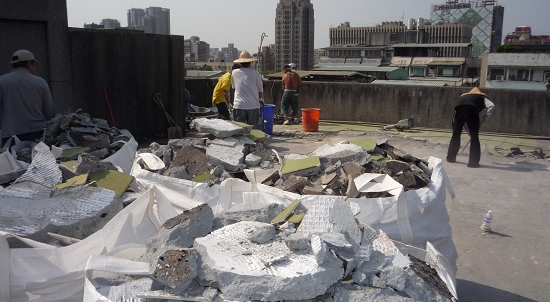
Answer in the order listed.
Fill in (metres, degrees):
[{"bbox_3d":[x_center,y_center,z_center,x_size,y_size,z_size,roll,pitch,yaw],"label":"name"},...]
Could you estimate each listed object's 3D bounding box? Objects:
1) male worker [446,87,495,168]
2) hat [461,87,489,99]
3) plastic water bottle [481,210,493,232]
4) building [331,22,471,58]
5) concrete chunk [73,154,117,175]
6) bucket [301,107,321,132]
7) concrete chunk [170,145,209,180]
[{"bbox_3d":[3.279,-0.440,7.992,0.600,1.250,0.680,6,12,31],"label":"male worker"},{"bbox_3d":[3.148,-0.897,7.500,0.430,0.160,0.430,0,-2,0],"label":"hat"},{"bbox_3d":[2.101,0.679,4.698,0.068,0.215,0.068,4,9,-1],"label":"plastic water bottle"},{"bbox_3d":[47.506,-28.965,178.597,48.000,34.000,22.000,6,12,29],"label":"building"},{"bbox_3d":[-1.187,0.099,3.150,0.280,0.160,0.200,-3,10,-21],"label":"concrete chunk"},{"bbox_3d":[0.878,-0.779,11.944,0.475,0.545,0.475,1,10,0],"label":"bucket"},{"bbox_3d":[-0.562,0.079,3.150,0.240,0.110,0.210,0,41,0],"label":"concrete chunk"}]

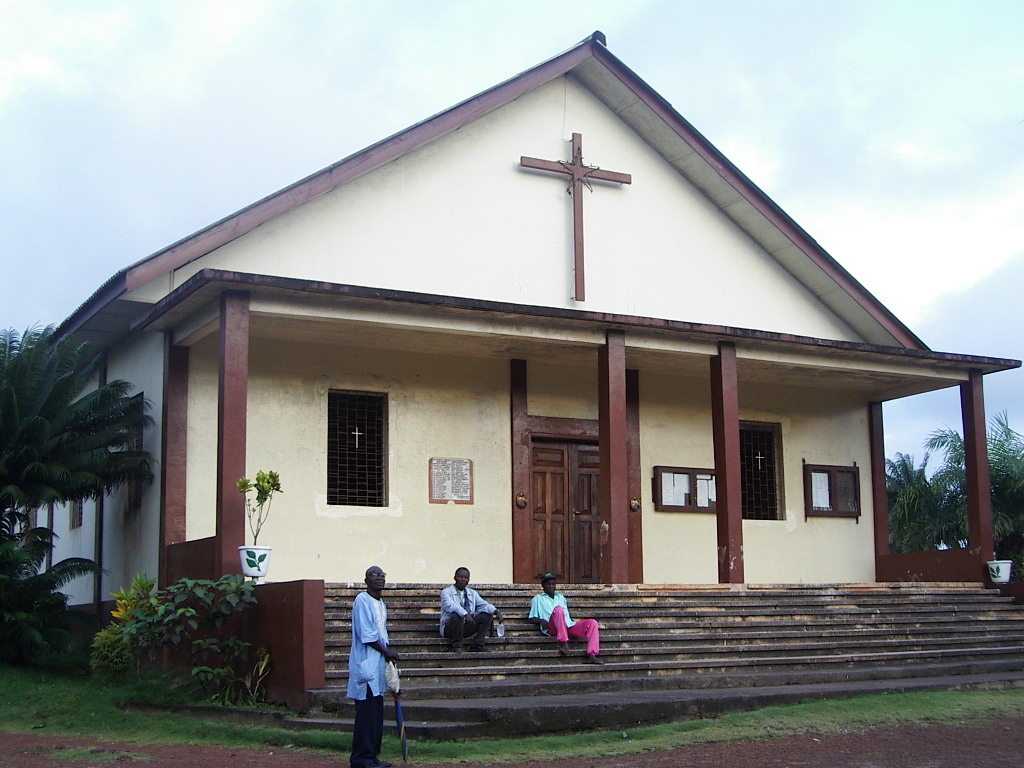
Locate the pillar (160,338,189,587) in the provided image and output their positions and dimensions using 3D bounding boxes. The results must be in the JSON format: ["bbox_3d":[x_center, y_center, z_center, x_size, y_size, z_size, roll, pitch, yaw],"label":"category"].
[{"bbox_3d":[-4.420,0.997,20.288,0.275,3.363,0.270,5,-11,-29],"label":"pillar"}]

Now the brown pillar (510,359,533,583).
[{"bbox_3d":[0.116,1.396,24.200,0.305,3.588,0.150,4,-10,-31],"label":"brown pillar"}]

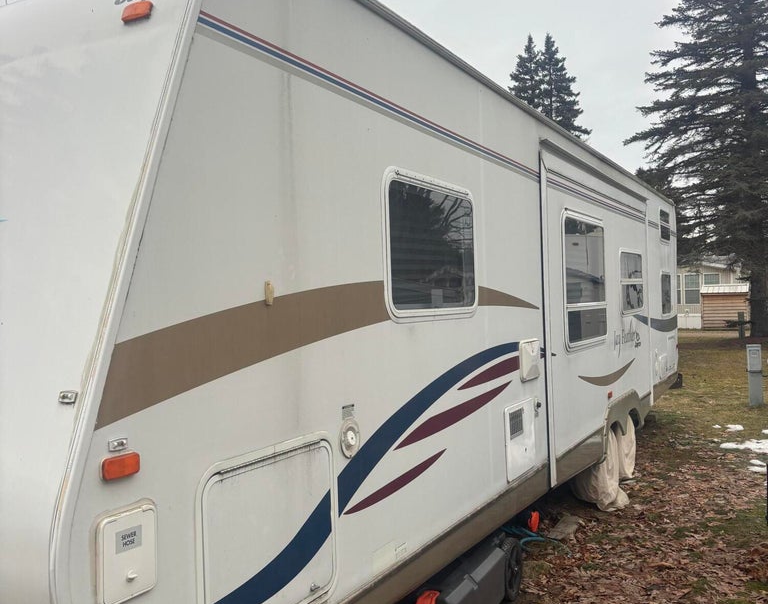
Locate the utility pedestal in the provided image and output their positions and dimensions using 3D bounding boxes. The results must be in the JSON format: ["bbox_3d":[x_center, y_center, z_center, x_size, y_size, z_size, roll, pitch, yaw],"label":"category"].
[{"bbox_3d":[5.717,1.127,11.865,0.220,0.930,0.200,-2,0,18],"label":"utility pedestal"}]

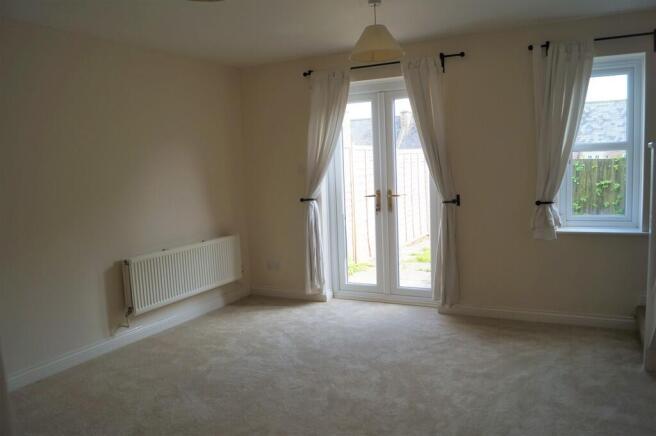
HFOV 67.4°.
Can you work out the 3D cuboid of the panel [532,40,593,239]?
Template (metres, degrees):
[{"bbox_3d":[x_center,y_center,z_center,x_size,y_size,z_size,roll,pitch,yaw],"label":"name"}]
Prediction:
[{"bbox_3d":[1.756,-0.562,3.671,0.430,1.485,0.120,0,6,28],"label":"panel"}]

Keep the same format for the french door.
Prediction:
[{"bbox_3d":[0.523,-0.218,4.643,1.145,2.079,0.080,0,6,28],"label":"french door"}]

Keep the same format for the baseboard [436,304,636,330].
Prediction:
[{"bbox_3d":[1.635,0.798,3.987,1.534,0.090,0.018,0,6,28],"label":"baseboard"}]

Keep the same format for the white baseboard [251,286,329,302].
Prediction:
[{"bbox_3d":[-0.420,0.796,5.069,0.916,0.090,0.018,0,6,28],"label":"white baseboard"}]

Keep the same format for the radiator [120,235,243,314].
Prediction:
[{"bbox_3d":[-1.222,0.463,4.362,0.090,0.453,1.365,0,6,28],"label":"radiator"}]

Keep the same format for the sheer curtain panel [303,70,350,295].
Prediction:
[{"bbox_3d":[0.002,-0.301,4.628,0.540,2.100,0.120,0,6,28],"label":"sheer curtain panel"}]

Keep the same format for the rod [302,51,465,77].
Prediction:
[{"bbox_3d":[0.438,-1.326,4.271,1.520,0.070,0.080,0,6,28],"label":"rod"}]

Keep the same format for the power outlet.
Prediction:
[{"bbox_3d":[-0.571,0.489,5.111,0.150,0.092,0.015,0,6,28],"label":"power outlet"}]

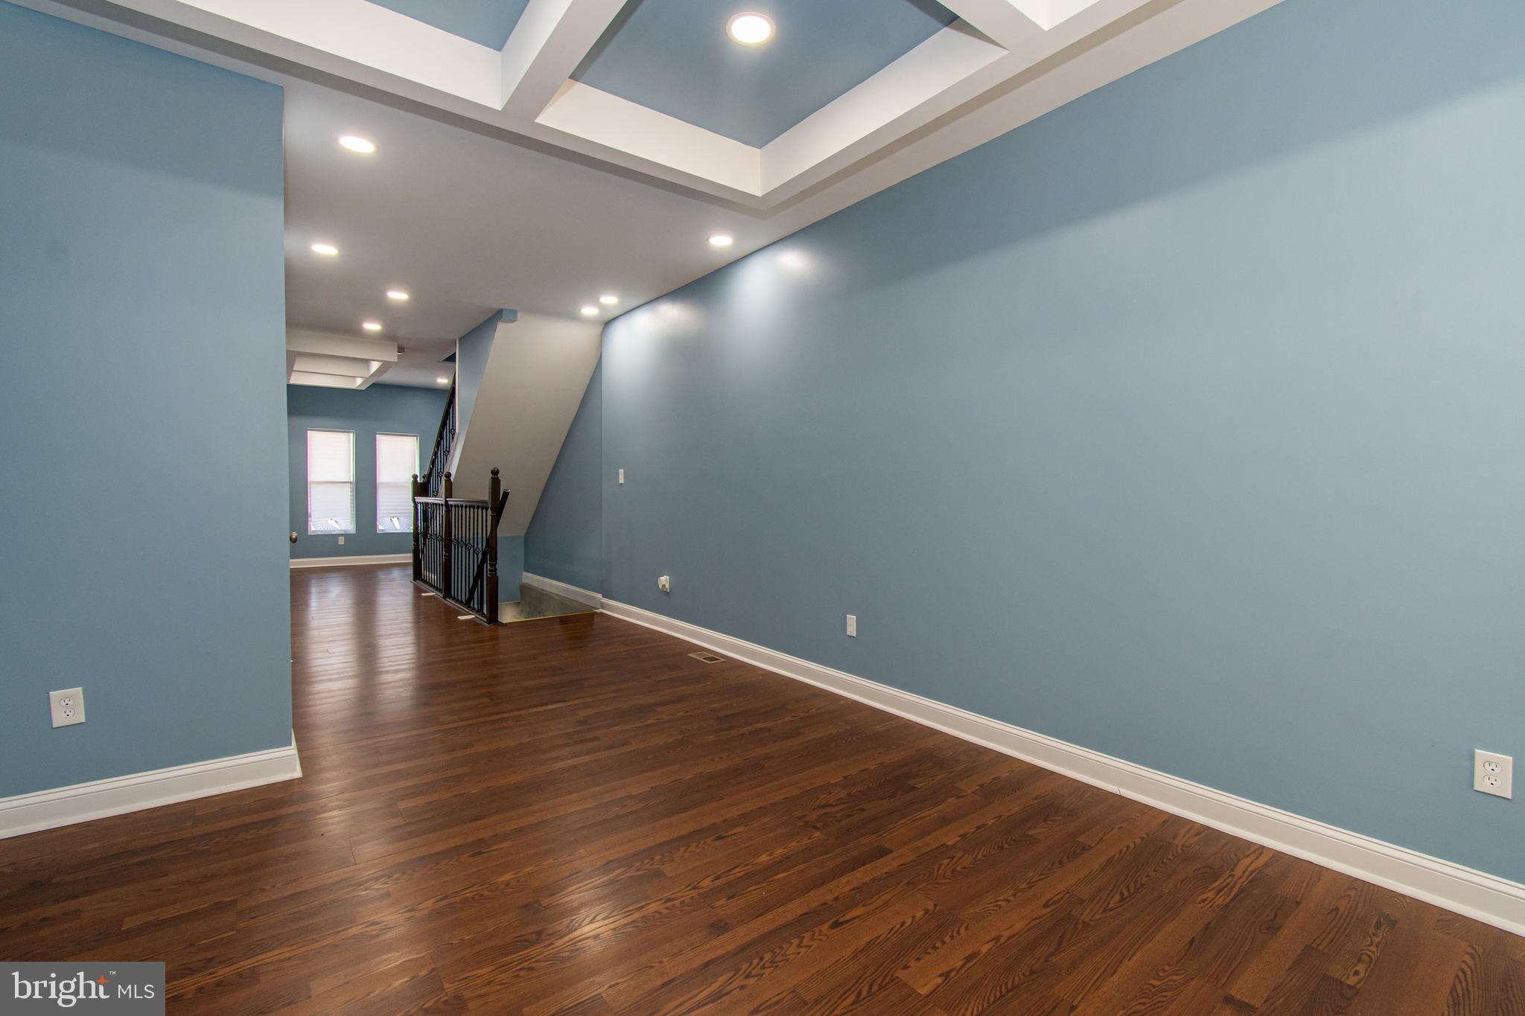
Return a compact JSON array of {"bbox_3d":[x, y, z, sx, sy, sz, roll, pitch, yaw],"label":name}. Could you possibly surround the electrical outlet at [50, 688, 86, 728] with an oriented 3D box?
[{"bbox_3d":[-2.438,0.701,2.230,0.079,0.125,0.010,-4,3,-35],"label":"electrical outlet"}]

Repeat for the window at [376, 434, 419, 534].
[{"bbox_3d":[-5.888,-0.396,10.276,0.593,1.591,0.120,-1,2,-35],"label":"window"}]

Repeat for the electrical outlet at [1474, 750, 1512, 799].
[{"bbox_3d":[2.008,0.732,1.745,0.010,0.114,0.070,-1,2,-38],"label":"electrical outlet"}]

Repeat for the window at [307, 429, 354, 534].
[{"bbox_3d":[-6.613,-0.393,9.769,0.593,1.591,0.120,-1,2,-35],"label":"window"}]

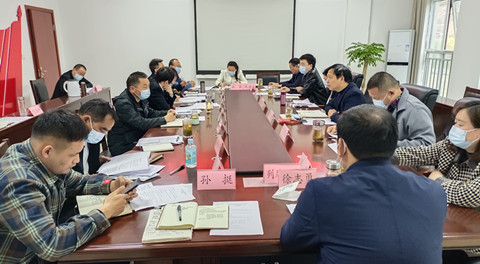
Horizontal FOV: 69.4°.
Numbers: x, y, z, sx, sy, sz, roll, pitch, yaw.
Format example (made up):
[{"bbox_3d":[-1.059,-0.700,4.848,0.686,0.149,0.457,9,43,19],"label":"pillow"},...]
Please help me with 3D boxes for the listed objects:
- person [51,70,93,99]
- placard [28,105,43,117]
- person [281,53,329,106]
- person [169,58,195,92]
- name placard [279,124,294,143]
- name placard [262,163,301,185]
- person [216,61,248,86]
[{"bbox_3d":[-2.550,-0.435,5.301,0.680,1.170,0.530,2,15,7],"label":"person"},{"bbox_3d":[-2.228,-0.232,3.771,0.076,0.089,0.200,-1,14,-4],"label":"placard"},{"bbox_3d":[0.940,-0.383,4.800,0.780,1.330,0.550,-2,14,-7],"label":"person"},{"bbox_3d":[-0.918,-0.515,5.507,0.640,1.250,0.520,0,14,0],"label":"person"},{"bbox_3d":[0.372,0.010,2.729,0.076,0.089,0.200,-1,14,-3],"label":"name placard"},{"bbox_3d":[0.233,0.223,1.914,0.200,0.088,0.100,-1,15,-3],"label":"name placard"},{"bbox_3d":[-0.152,-0.681,6.245,0.560,1.200,0.720,-1,14,-2],"label":"person"}]

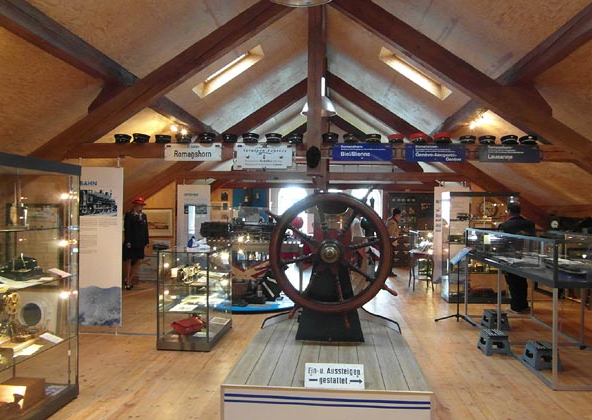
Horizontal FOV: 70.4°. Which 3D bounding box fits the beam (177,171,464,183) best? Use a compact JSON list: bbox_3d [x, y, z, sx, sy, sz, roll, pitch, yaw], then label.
[{"bbox_3d":[0.460,-0.745,9.330,6.450,0.205,0.190,1,0,4],"label":"beam"}]

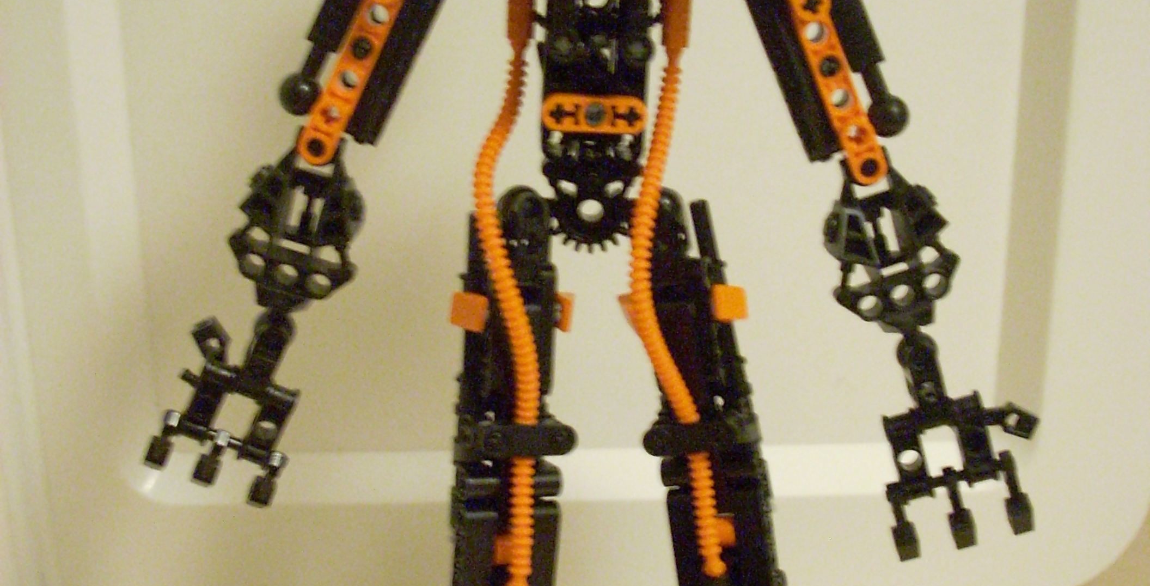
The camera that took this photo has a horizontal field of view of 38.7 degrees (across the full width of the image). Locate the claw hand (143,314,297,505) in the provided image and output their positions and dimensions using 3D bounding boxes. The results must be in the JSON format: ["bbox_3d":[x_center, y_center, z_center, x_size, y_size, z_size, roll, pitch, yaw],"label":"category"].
[{"bbox_3d":[-0.079,0.026,0.376,0.031,0.044,0.018,22,15,-5],"label":"claw hand"}]

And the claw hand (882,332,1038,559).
[{"bbox_3d":[0.085,0.033,0.365,0.036,0.048,0.018,-13,12,3],"label":"claw hand"}]

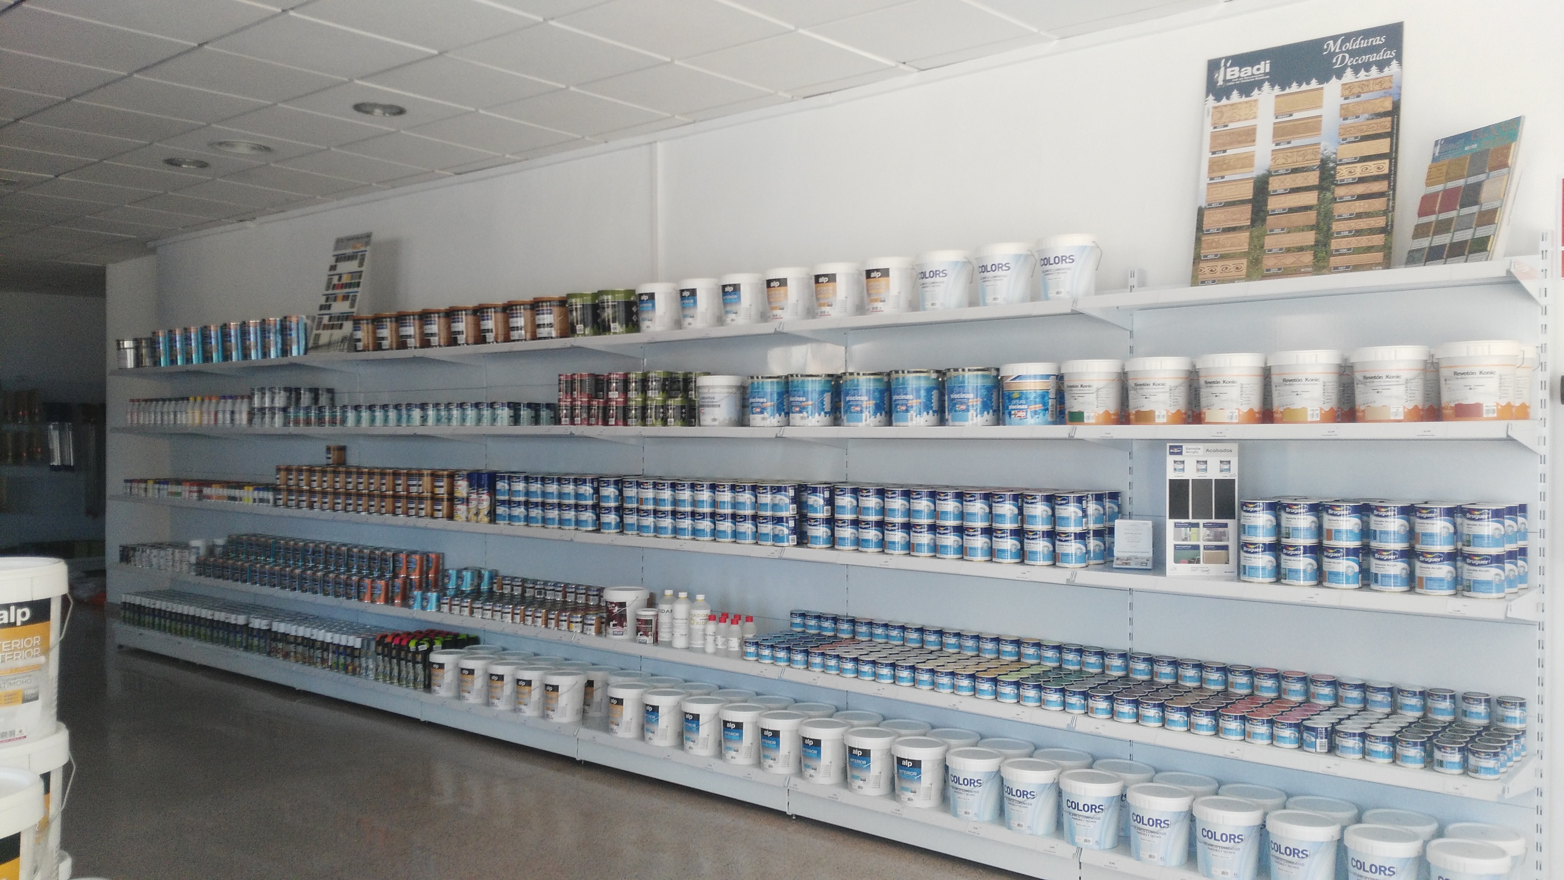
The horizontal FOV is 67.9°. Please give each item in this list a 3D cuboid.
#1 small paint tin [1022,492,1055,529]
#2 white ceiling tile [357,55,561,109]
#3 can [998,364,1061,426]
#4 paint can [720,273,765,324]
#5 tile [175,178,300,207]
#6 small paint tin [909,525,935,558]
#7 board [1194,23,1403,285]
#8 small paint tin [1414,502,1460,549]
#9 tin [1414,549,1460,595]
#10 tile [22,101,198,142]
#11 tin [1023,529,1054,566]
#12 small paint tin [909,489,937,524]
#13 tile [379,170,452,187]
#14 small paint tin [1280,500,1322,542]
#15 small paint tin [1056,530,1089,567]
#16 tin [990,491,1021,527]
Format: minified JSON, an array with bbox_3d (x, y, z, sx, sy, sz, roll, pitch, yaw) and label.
[{"bbox_3d":[0.856,0.237,3.861,0.098,0.117,0.098,0,1,0],"label":"small paint tin"},{"bbox_3d":[-1.306,-1.468,4.756,0.595,0.020,0.597,0,2,38],"label":"white ceiling tile"},{"bbox_3d":[0.843,-0.149,3.931,0.195,0.203,0.195,1,1,39],"label":"can"},{"bbox_3d":[-0.162,-0.574,4.757,0.183,0.196,0.183,0,1,0],"label":"paint can"},{"bbox_3d":[-3.225,-1.479,6.950,0.600,0.018,0.600,1,1,39],"label":"tile"},{"bbox_3d":[0.513,0.364,4.204,0.100,0.119,0.100,0,1,0],"label":"small paint tin"},{"bbox_3d":[1.579,-0.859,3.580,0.575,0.790,0.020,1,-11,39],"label":"board"},{"bbox_3d":[1.794,0.238,3.185,0.100,0.119,0.100,0,1,35],"label":"small paint tin"},{"bbox_3d":[1.792,0.364,3.184,0.099,0.113,0.099,1,2,38],"label":"tin"},{"bbox_3d":[-3.056,-1.458,5.310,0.595,0.018,0.595,1,1,38],"label":"tile"},{"bbox_3d":[0.855,0.357,3.860,0.100,0.117,0.100,0,1,22],"label":"tin"},{"bbox_3d":[0.513,0.243,4.201,0.100,0.119,0.100,0,1,0],"label":"small paint tin"},{"bbox_3d":[-2.062,-1.478,6.541,0.595,0.020,0.150,1,2,38],"label":"tile"},{"bbox_3d":[1.486,0.233,3.329,0.102,0.117,0.102,1,1,38],"label":"small paint tin"},{"bbox_3d":[0.946,0.354,3.790,0.098,0.117,0.098,0,1,0],"label":"small paint tin"},{"bbox_3d":[0.777,0.241,3.995,0.100,0.119,0.100,0,1,0],"label":"tin"}]

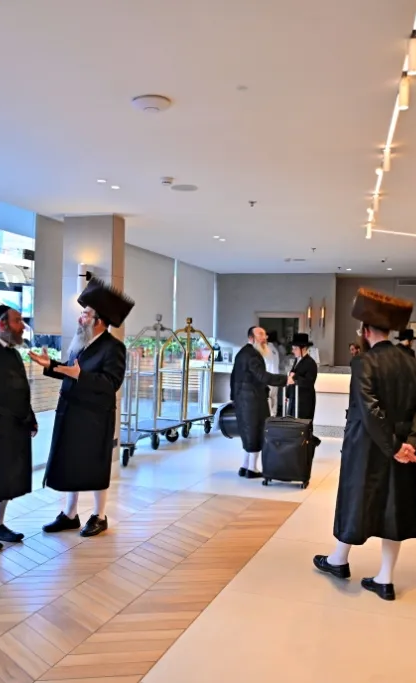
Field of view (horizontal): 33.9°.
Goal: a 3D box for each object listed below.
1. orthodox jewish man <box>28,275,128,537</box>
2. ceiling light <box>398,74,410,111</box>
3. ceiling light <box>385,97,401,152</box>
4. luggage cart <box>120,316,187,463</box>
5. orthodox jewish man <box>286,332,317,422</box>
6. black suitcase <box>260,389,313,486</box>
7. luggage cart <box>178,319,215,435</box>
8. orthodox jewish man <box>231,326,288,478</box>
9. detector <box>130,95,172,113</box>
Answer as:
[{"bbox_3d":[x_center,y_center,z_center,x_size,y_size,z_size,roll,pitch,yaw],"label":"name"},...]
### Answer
[{"bbox_3d":[-0.997,0.498,5.337,0.640,1.970,0.580,1,0,-26],"label":"orthodox jewish man"},{"bbox_3d":[1.120,-1.413,3.885,0.056,0.195,0.056,2,0,19],"label":"ceiling light"},{"bbox_3d":[1.205,-1.418,4.446,0.050,0.050,1.260,1,0,11],"label":"ceiling light"},{"bbox_3d":[-0.760,0.570,10.000,0.600,1.930,1.120,2,0,23],"label":"luggage cart"},{"bbox_3d":[1.124,0.708,8.097,0.420,1.630,0.440,1,0,-26],"label":"orthodox jewish man"},{"bbox_3d":[0.867,0.975,7.276,0.490,1.090,0.310,1,0,19],"label":"black suitcase"},{"bbox_3d":[-0.350,0.580,11.600,0.600,1.930,1.100,2,0,23],"label":"luggage cart"},{"bbox_3d":[0.580,0.700,8.000,0.620,1.750,0.520,2,0,-3],"label":"orthodox jewish man"},{"bbox_3d":[-0.367,-1.530,4.430,0.250,0.055,0.250,2,0,0],"label":"detector"}]

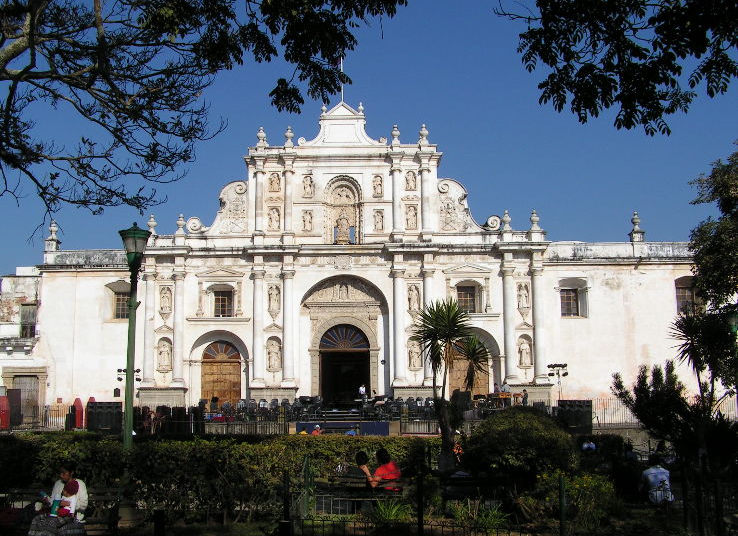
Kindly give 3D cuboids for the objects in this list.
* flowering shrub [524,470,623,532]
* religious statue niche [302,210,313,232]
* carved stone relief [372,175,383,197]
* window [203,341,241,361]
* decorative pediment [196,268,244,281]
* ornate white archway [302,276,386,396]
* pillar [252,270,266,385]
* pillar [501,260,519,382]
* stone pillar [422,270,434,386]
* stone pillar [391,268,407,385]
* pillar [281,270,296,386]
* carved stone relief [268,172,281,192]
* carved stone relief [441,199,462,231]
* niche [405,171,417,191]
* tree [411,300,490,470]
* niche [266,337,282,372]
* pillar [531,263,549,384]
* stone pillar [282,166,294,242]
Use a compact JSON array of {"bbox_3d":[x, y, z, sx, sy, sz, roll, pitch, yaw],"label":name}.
[{"bbox_3d":[3.178,3.641,12.720,1.538,0.900,1.300,0,-8,0],"label":"flowering shrub"},{"bbox_3d":[-4.358,-3.339,57.706,0.712,1.601,0.400,-1,-10,2],"label":"religious statue niche"},{"bbox_3d":[0.646,-6.194,61.587,0.760,1.714,0.500,-1,-8,1],"label":"carved stone relief"},{"bbox_3d":[-10.399,5.890,57.164,2.615,1.367,0.200,-1,-10,0],"label":"window"},{"bbox_3d":[-11.127,0.412,60.721,3.614,0.908,0.500,-1,-8,1],"label":"decorative pediment"},{"bbox_3d":[-1.671,4.949,56.774,5.811,8.702,1.600,-1,-10,2],"label":"ornate white archway"},{"bbox_3d":[-7.535,4.084,55.852,0.950,7.912,0.920,-1,-10,0],"label":"pillar"},{"bbox_3d":[9.677,3.603,55.907,0.980,8.336,0.950,-1,-10,0],"label":"pillar"},{"bbox_3d":[4.661,4.622,62.950,0.932,9.006,0.950,0,-8,0],"label":"stone pillar"},{"bbox_3d":[2.311,4.622,62.953,1.126,9.006,1.050,0,-8,0],"label":"stone pillar"},{"bbox_3d":[-5.945,4.468,59.848,1.125,8.566,1.000,-1,-8,1],"label":"pillar"},{"bbox_3d":[-6.763,-6.128,58.249,0.863,1.555,0.400,-1,-10,2],"label":"carved stone relief"},{"bbox_3d":[5.827,-3.724,57.323,1.548,2.389,0.250,-1,-10,2],"label":"carved stone relief"},{"bbox_3d":[3.365,-6.931,64.938,0.962,1.642,0.450,0,-8,0],"label":"niche"},{"bbox_3d":[1.900,2.862,19.801,1.880,3.956,1.800,-1,-10,0],"label":"tree"},{"bbox_3d":[-6.990,6.399,59.947,1.187,2.503,0.650,-1,-8,1],"label":"niche"},{"bbox_3d":[11.737,3.808,55.867,0.980,8.189,0.950,-1,-10,0],"label":"pillar"},{"bbox_3d":[-5.666,-4.536,57.607,0.850,5.447,0.850,-1,-10,2],"label":"stone pillar"}]

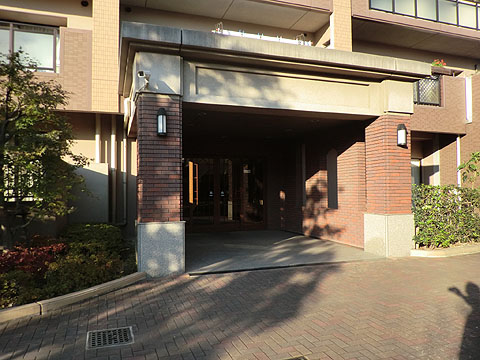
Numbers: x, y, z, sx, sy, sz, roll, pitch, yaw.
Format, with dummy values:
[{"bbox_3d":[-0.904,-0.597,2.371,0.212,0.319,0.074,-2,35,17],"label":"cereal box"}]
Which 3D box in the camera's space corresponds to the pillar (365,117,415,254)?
[{"bbox_3d":[3.197,0.103,7.761,0.720,2.958,0.700,0,-1,-19],"label":"pillar"}]

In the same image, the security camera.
[{"bbox_3d":[-1.499,-1.629,5.619,0.095,0.090,0.200,-1,12,17],"label":"security camera"}]

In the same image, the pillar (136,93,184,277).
[{"bbox_3d":[-1.368,0.083,6.158,0.740,2.941,0.700,0,-1,-19],"label":"pillar"}]

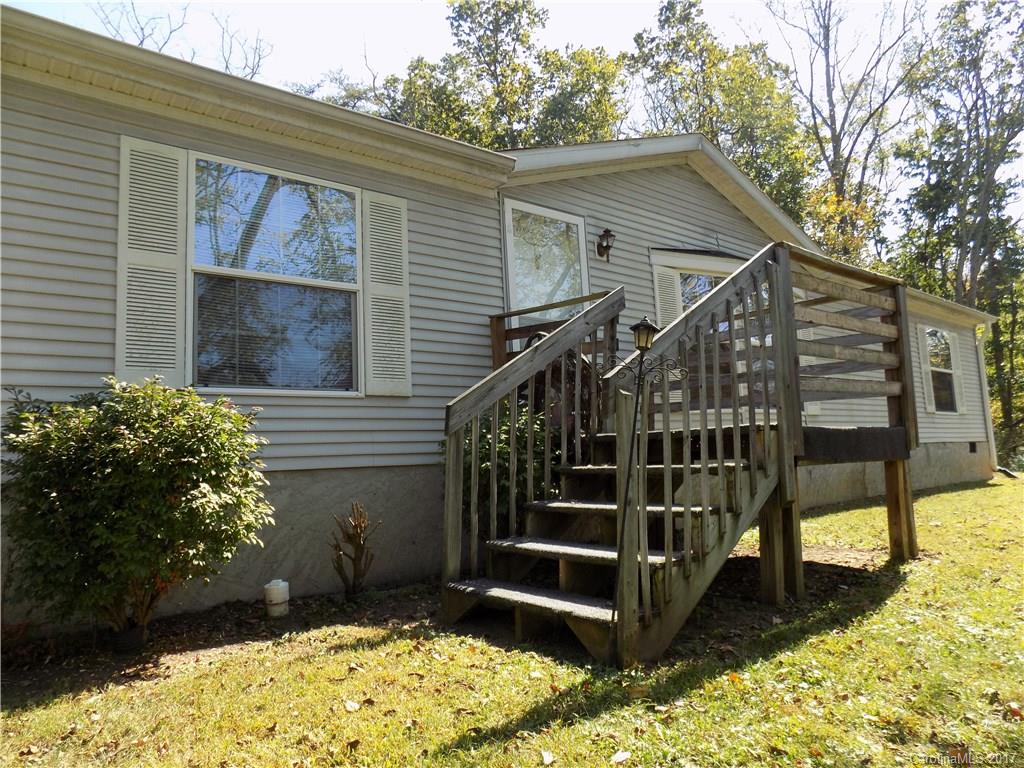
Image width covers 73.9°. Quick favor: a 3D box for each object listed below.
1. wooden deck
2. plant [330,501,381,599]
[{"bbox_3d":[0.720,0.310,4.588,2.916,1.956,2.540,3,-7,-37],"label":"wooden deck"},{"bbox_3d":[-1.035,1.084,4.466,0.325,0.633,0.295,3,-7,-37],"label":"plant"}]

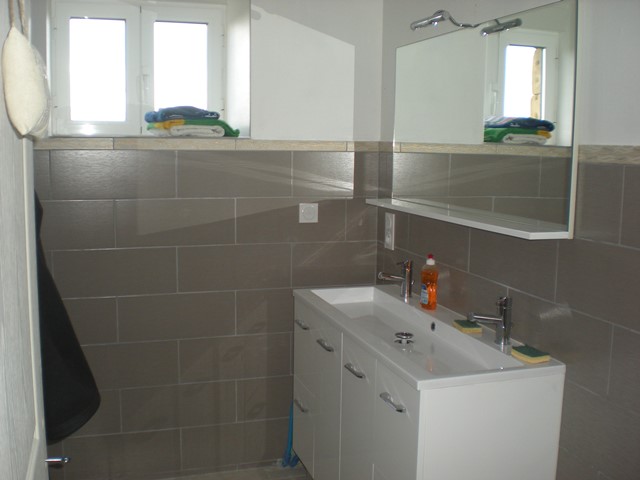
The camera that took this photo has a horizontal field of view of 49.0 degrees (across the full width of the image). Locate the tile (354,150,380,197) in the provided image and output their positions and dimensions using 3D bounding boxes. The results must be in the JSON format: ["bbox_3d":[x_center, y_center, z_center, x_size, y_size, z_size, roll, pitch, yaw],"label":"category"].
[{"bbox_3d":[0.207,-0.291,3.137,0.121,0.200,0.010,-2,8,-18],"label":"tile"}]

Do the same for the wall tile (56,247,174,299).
[{"bbox_3d":[-0.852,0.135,2.944,0.500,0.200,0.010,-2,7,-17],"label":"wall tile"}]

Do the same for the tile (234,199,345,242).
[{"bbox_3d":[-0.126,-0.086,3.135,0.500,0.200,0.010,-2,7,-17],"label":"tile"}]

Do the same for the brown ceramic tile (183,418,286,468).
[{"bbox_3d":[-0.377,0.925,3.189,0.500,0.200,0.010,-2,7,-17],"label":"brown ceramic tile"}]

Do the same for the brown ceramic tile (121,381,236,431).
[{"bbox_3d":[-0.616,0.731,3.091,0.500,0.200,0.010,-2,7,-17],"label":"brown ceramic tile"}]

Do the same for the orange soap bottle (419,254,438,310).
[{"bbox_3d":[0.405,0.149,2.629,0.045,0.200,0.070,-2,8,-18],"label":"orange soap bottle"}]

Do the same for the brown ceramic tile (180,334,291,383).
[{"bbox_3d":[-0.373,0.523,3.138,0.500,0.200,0.010,-2,7,-17],"label":"brown ceramic tile"}]

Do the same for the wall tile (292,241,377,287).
[{"bbox_3d":[0.067,0.109,3.148,0.403,0.205,0.010,-2,8,-18],"label":"wall tile"}]

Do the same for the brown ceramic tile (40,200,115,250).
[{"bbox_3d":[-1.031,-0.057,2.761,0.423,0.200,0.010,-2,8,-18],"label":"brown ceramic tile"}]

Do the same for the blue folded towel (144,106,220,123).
[{"bbox_3d":[-0.592,-0.533,2.993,0.310,0.070,0.300,-2,8,-18],"label":"blue folded towel"}]

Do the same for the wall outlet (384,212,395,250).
[{"bbox_3d":[0.301,-0.036,3.049,0.012,0.153,0.083,-2,8,-18],"label":"wall outlet"}]

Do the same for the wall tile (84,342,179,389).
[{"bbox_3d":[-0.856,0.536,2.994,0.500,0.200,0.010,-2,7,-17],"label":"wall tile"}]

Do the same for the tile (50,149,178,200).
[{"bbox_3d":[-0.821,-0.261,2.801,0.490,0.200,0.010,-2,8,-18],"label":"tile"}]

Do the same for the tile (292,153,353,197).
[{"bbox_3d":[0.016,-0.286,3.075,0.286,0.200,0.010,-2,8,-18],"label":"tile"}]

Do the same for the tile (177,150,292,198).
[{"bbox_3d":[-0.353,-0.275,2.954,0.491,0.200,0.010,-2,8,-18],"label":"tile"}]

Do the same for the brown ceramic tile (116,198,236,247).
[{"bbox_3d":[-0.609,-0.073,2.991,0.500,0.200,0.010,-2,7,-17],"label":"brown ceramic tile"}]

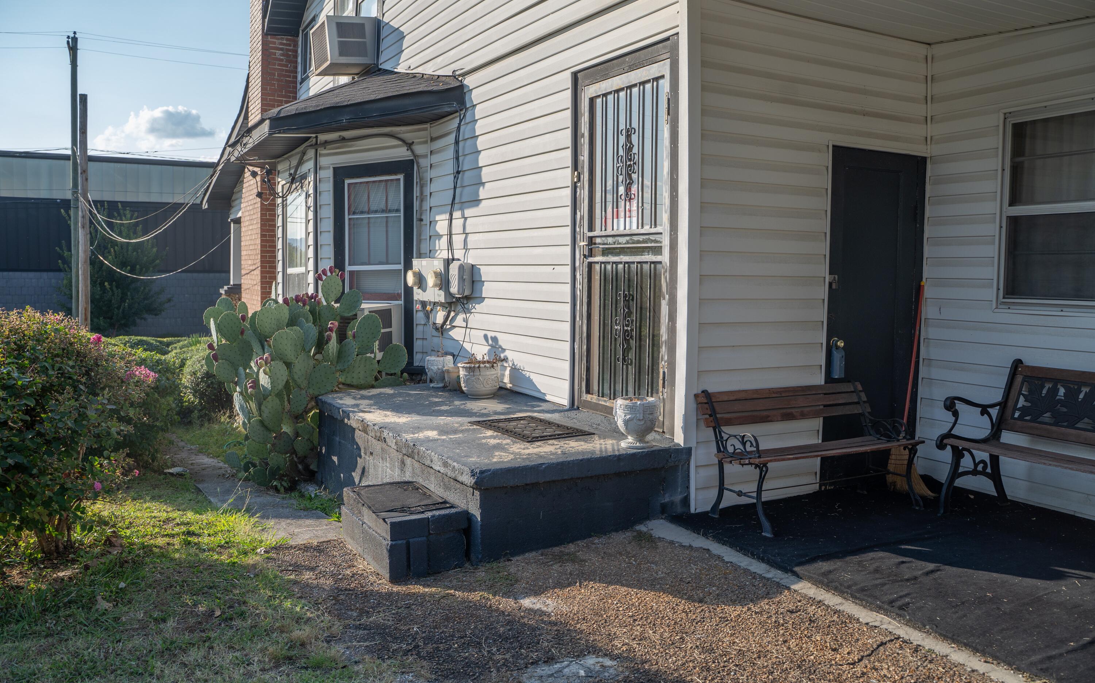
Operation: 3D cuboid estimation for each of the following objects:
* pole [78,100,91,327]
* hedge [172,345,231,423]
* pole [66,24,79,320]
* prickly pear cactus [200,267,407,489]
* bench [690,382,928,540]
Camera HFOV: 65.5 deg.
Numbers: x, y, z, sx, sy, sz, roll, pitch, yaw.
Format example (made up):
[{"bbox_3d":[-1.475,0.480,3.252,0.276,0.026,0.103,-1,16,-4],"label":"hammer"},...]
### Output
[{"bbox_3d":[-9.338,-2.379,17.207,0.190,5.134,0.190,-2,5,-28],"label":"pole"},{"bbox_3d":[-3.790,0.451,9.350,0.880,0.880,0.900,-1,5,-22],"label":"hedge"},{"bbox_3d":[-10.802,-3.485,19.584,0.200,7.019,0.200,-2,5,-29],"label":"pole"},{"bbox_3d":[-1.786,0.198,6.250,1.380,1.490,1.200,-1,5,-16],"label":"prickly pear cactus"},{"bbox_3d":[1.486,0.597,4.681,1.270,0.660,0.530,-2,5,-28],"label":"bench"}]

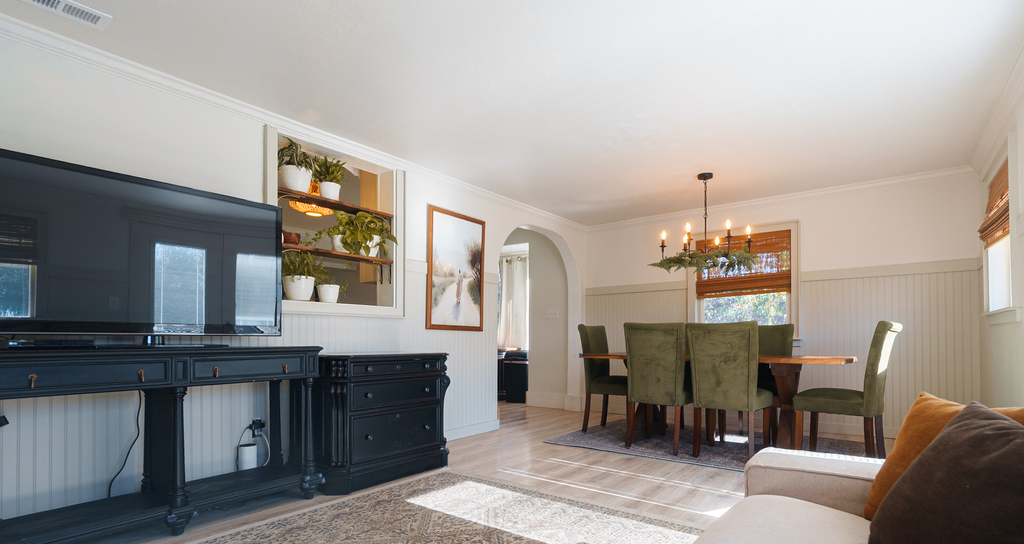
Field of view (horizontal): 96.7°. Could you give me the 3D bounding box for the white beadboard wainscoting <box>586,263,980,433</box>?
[{"bbox_3d":[2.367,0.807,4.639,3.450,1.540,0.040,-4,-7,32],"label":"white beadboard wainscoting"}]

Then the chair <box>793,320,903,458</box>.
[{"bbox_3d":[2.520,0.895,3.450,0.590,1.030,0.470,-6,-8,41],"label":"chair"}]

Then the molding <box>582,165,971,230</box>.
[{"bbox_3d":[2.361,-0.672,4.619,3.430,0.075,0.065,-4,-7,32],"label":"molding"}]

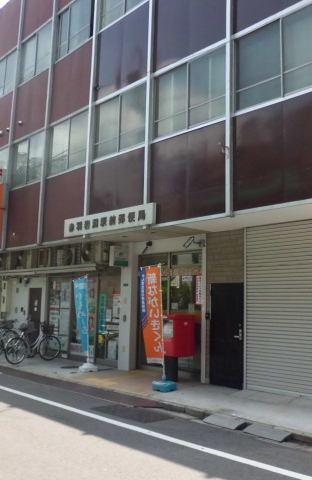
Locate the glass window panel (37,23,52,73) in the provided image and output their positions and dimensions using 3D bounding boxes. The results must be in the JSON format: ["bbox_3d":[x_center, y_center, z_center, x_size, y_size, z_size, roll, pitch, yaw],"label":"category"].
[{"bbox_3d":[-3.147,-5.415,13.563,0.080,1.316,0.876,10,-12,-43],"label":"glass window panel"}]

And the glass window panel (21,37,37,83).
[{"bbox_3d":[-3.749,-5.334,14.189,0.080,1.316,0.869,10,-12,-43],"label":"glass window panel"}]

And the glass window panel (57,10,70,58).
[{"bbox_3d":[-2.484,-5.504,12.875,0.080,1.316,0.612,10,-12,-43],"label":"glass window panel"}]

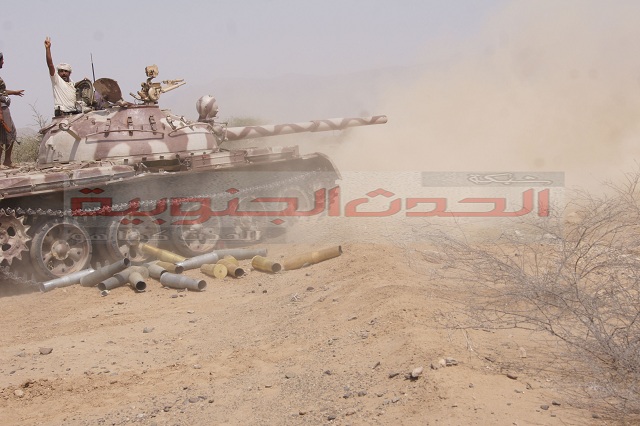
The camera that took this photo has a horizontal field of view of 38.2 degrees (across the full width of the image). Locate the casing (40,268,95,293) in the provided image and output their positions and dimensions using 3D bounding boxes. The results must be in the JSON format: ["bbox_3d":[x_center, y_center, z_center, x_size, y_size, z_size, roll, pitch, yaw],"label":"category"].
[{"bbox_3d":[-2.772,0.749,10.200,0.145,0.145,0.695,4,11,34],"label":"casing"}]

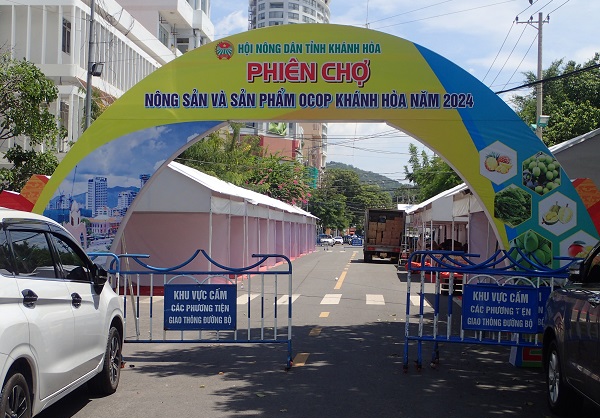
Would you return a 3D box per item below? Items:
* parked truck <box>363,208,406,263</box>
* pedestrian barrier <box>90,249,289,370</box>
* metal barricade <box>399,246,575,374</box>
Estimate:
[{"bbox_3d":[4.870,1.570,49.000,2.130,2.850,6.200,1,-2,5],"label":"parked truck"},{"bbox_3d":[-1.120,1.146,9.650,2.060,1.360,0.450,1,-2,0],"label":"pedestrian barrier"},{"bbox_3d":[2.200,1.145,9.280,2.060,1.370,0.450,1,-2,18],"label":"metal barricade"}]

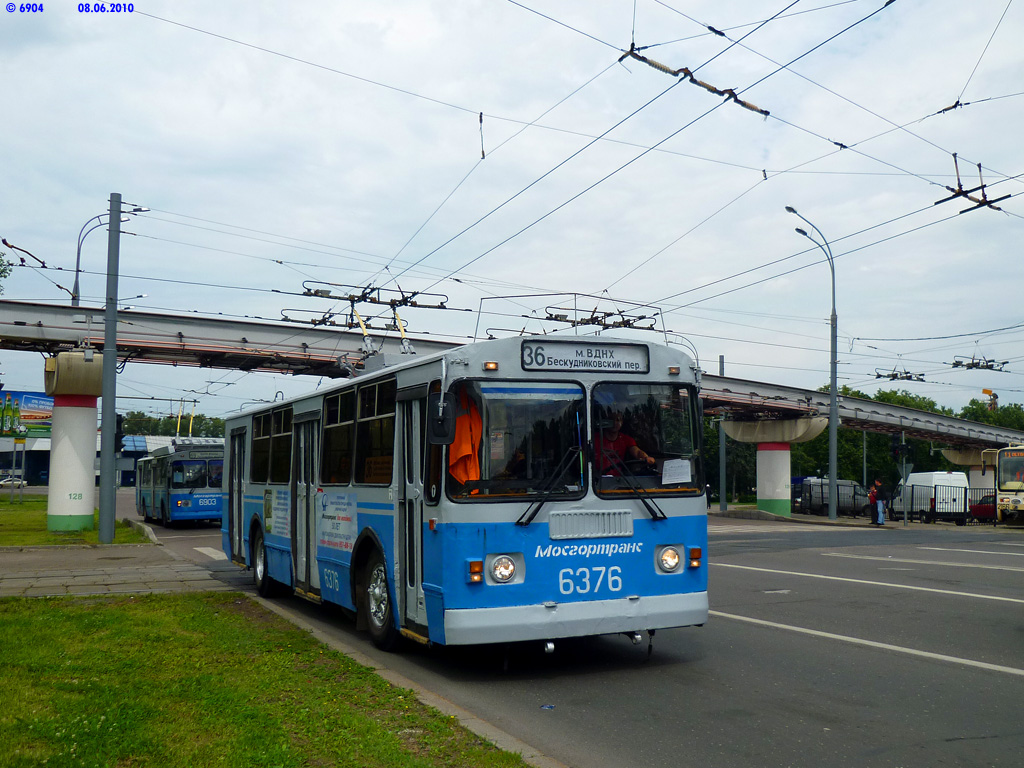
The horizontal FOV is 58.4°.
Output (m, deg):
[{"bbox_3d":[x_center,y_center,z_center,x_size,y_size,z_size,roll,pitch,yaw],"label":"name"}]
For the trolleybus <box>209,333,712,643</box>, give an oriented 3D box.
[{"bbox_3d":[-1.908,1.589,13.331,2.530,3.150,11.950,3,-7,-26],"label":"trolleybus"}]

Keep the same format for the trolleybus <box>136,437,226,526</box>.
[{"bbox_3d":[-13.777,4.196,38.726,2.500,3.200,11.900,3,-7,-27],"label":"trolleybus"}]

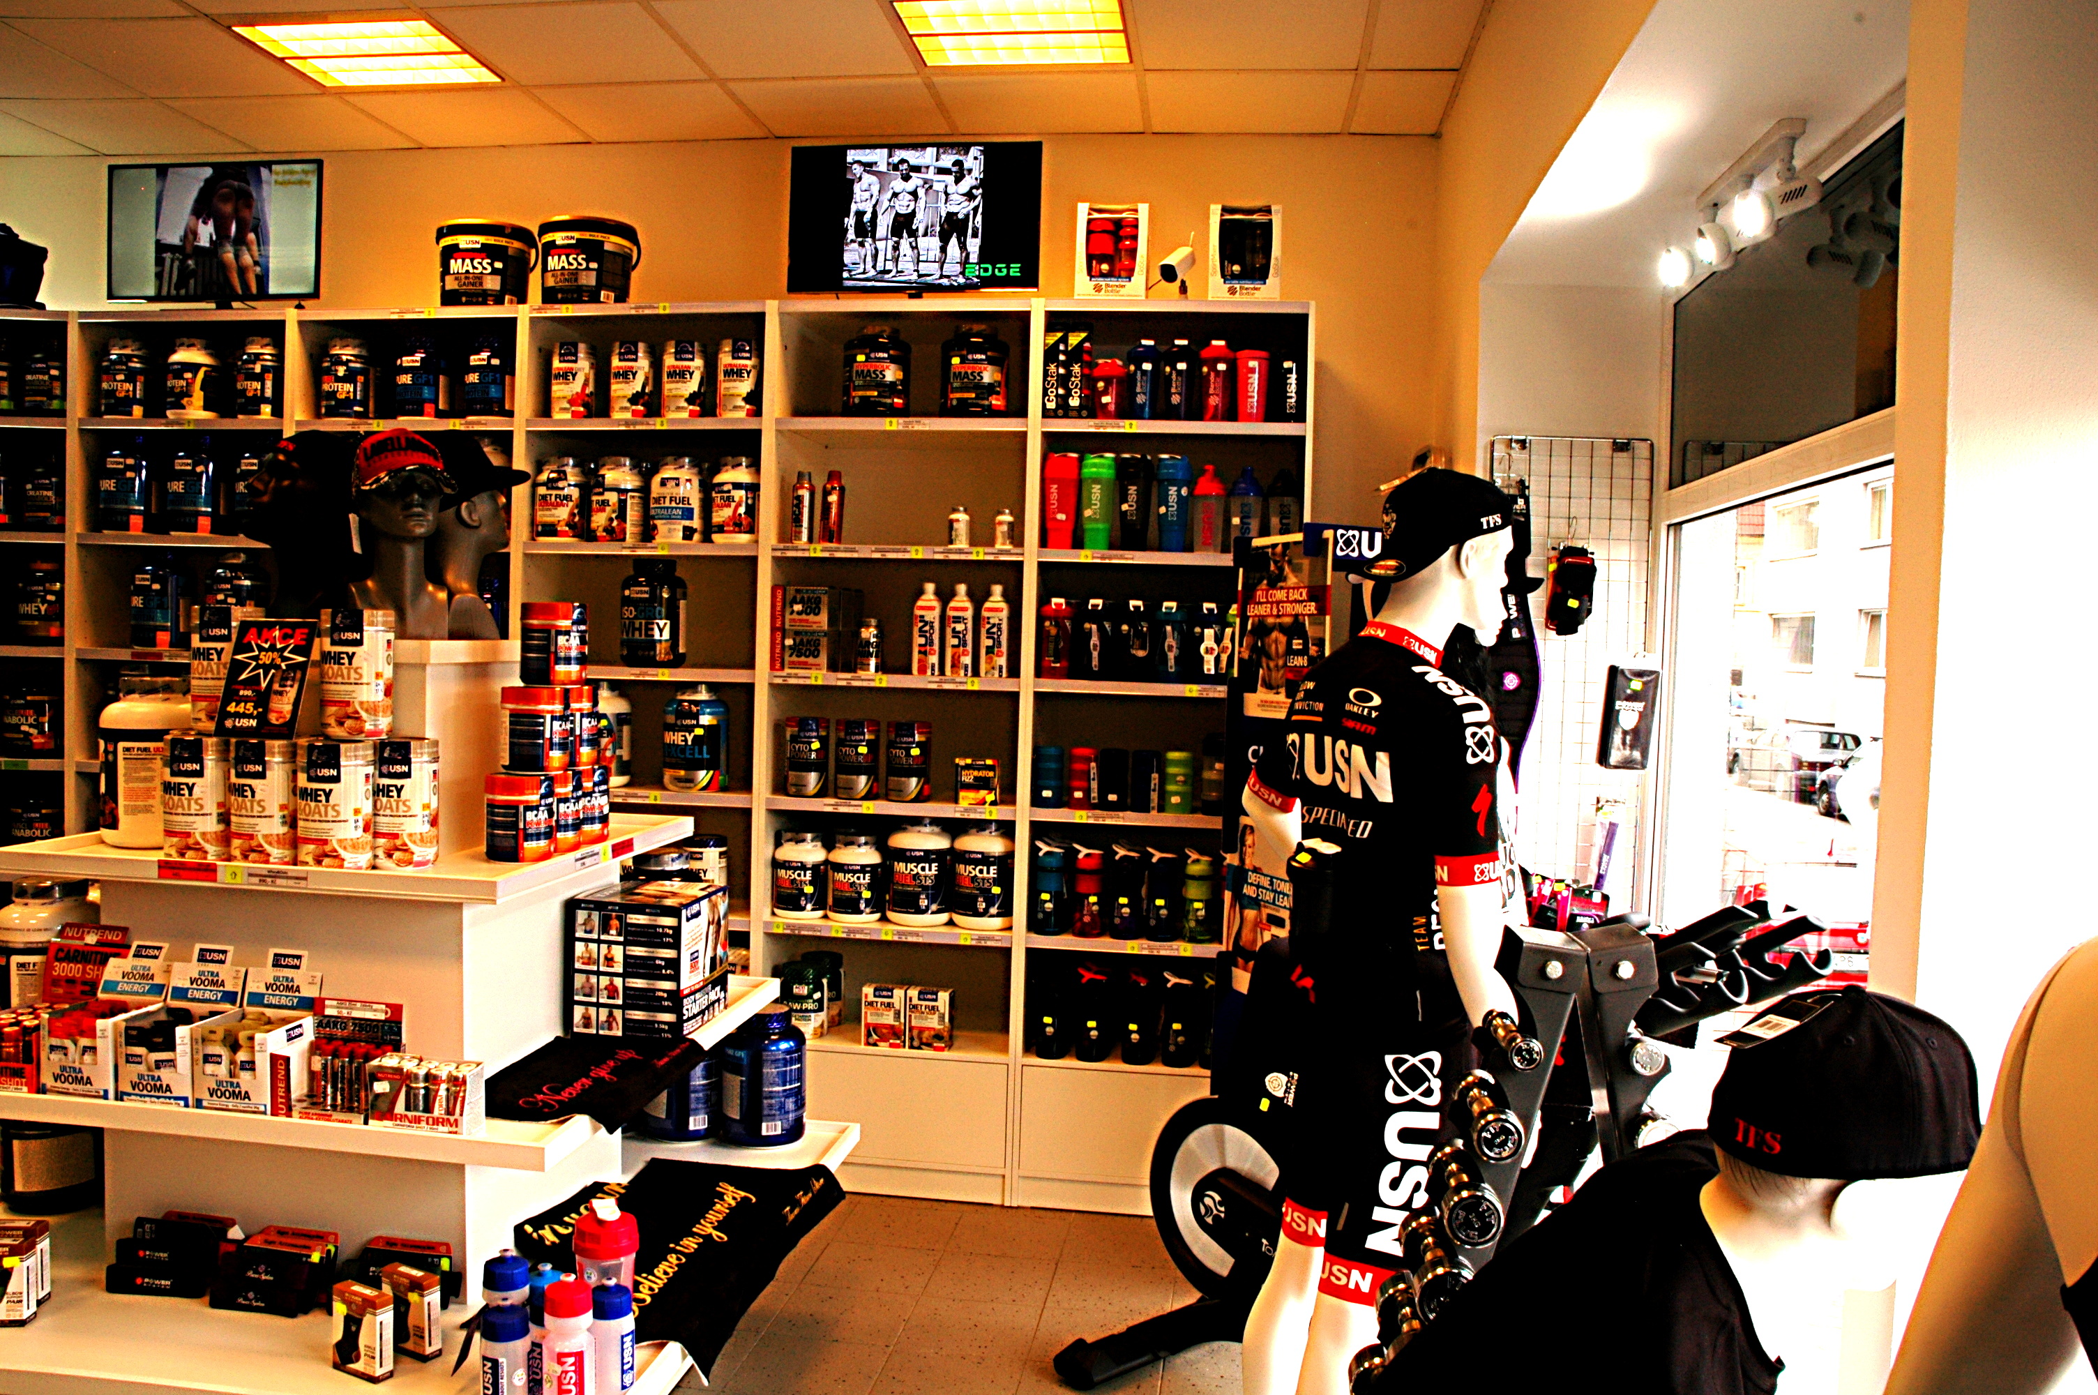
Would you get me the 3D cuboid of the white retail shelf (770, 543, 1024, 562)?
[{"bbox_3d":[-0.411,-0.414,4.576,0.727,0.037,0.280,2,2,8],"label":"white retail shelf"}]

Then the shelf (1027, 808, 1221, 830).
[{"bbox_3d":[0.323,0.329,4.493,0.721,0.031,0.310,2,2,8],"label":"shelf"}]

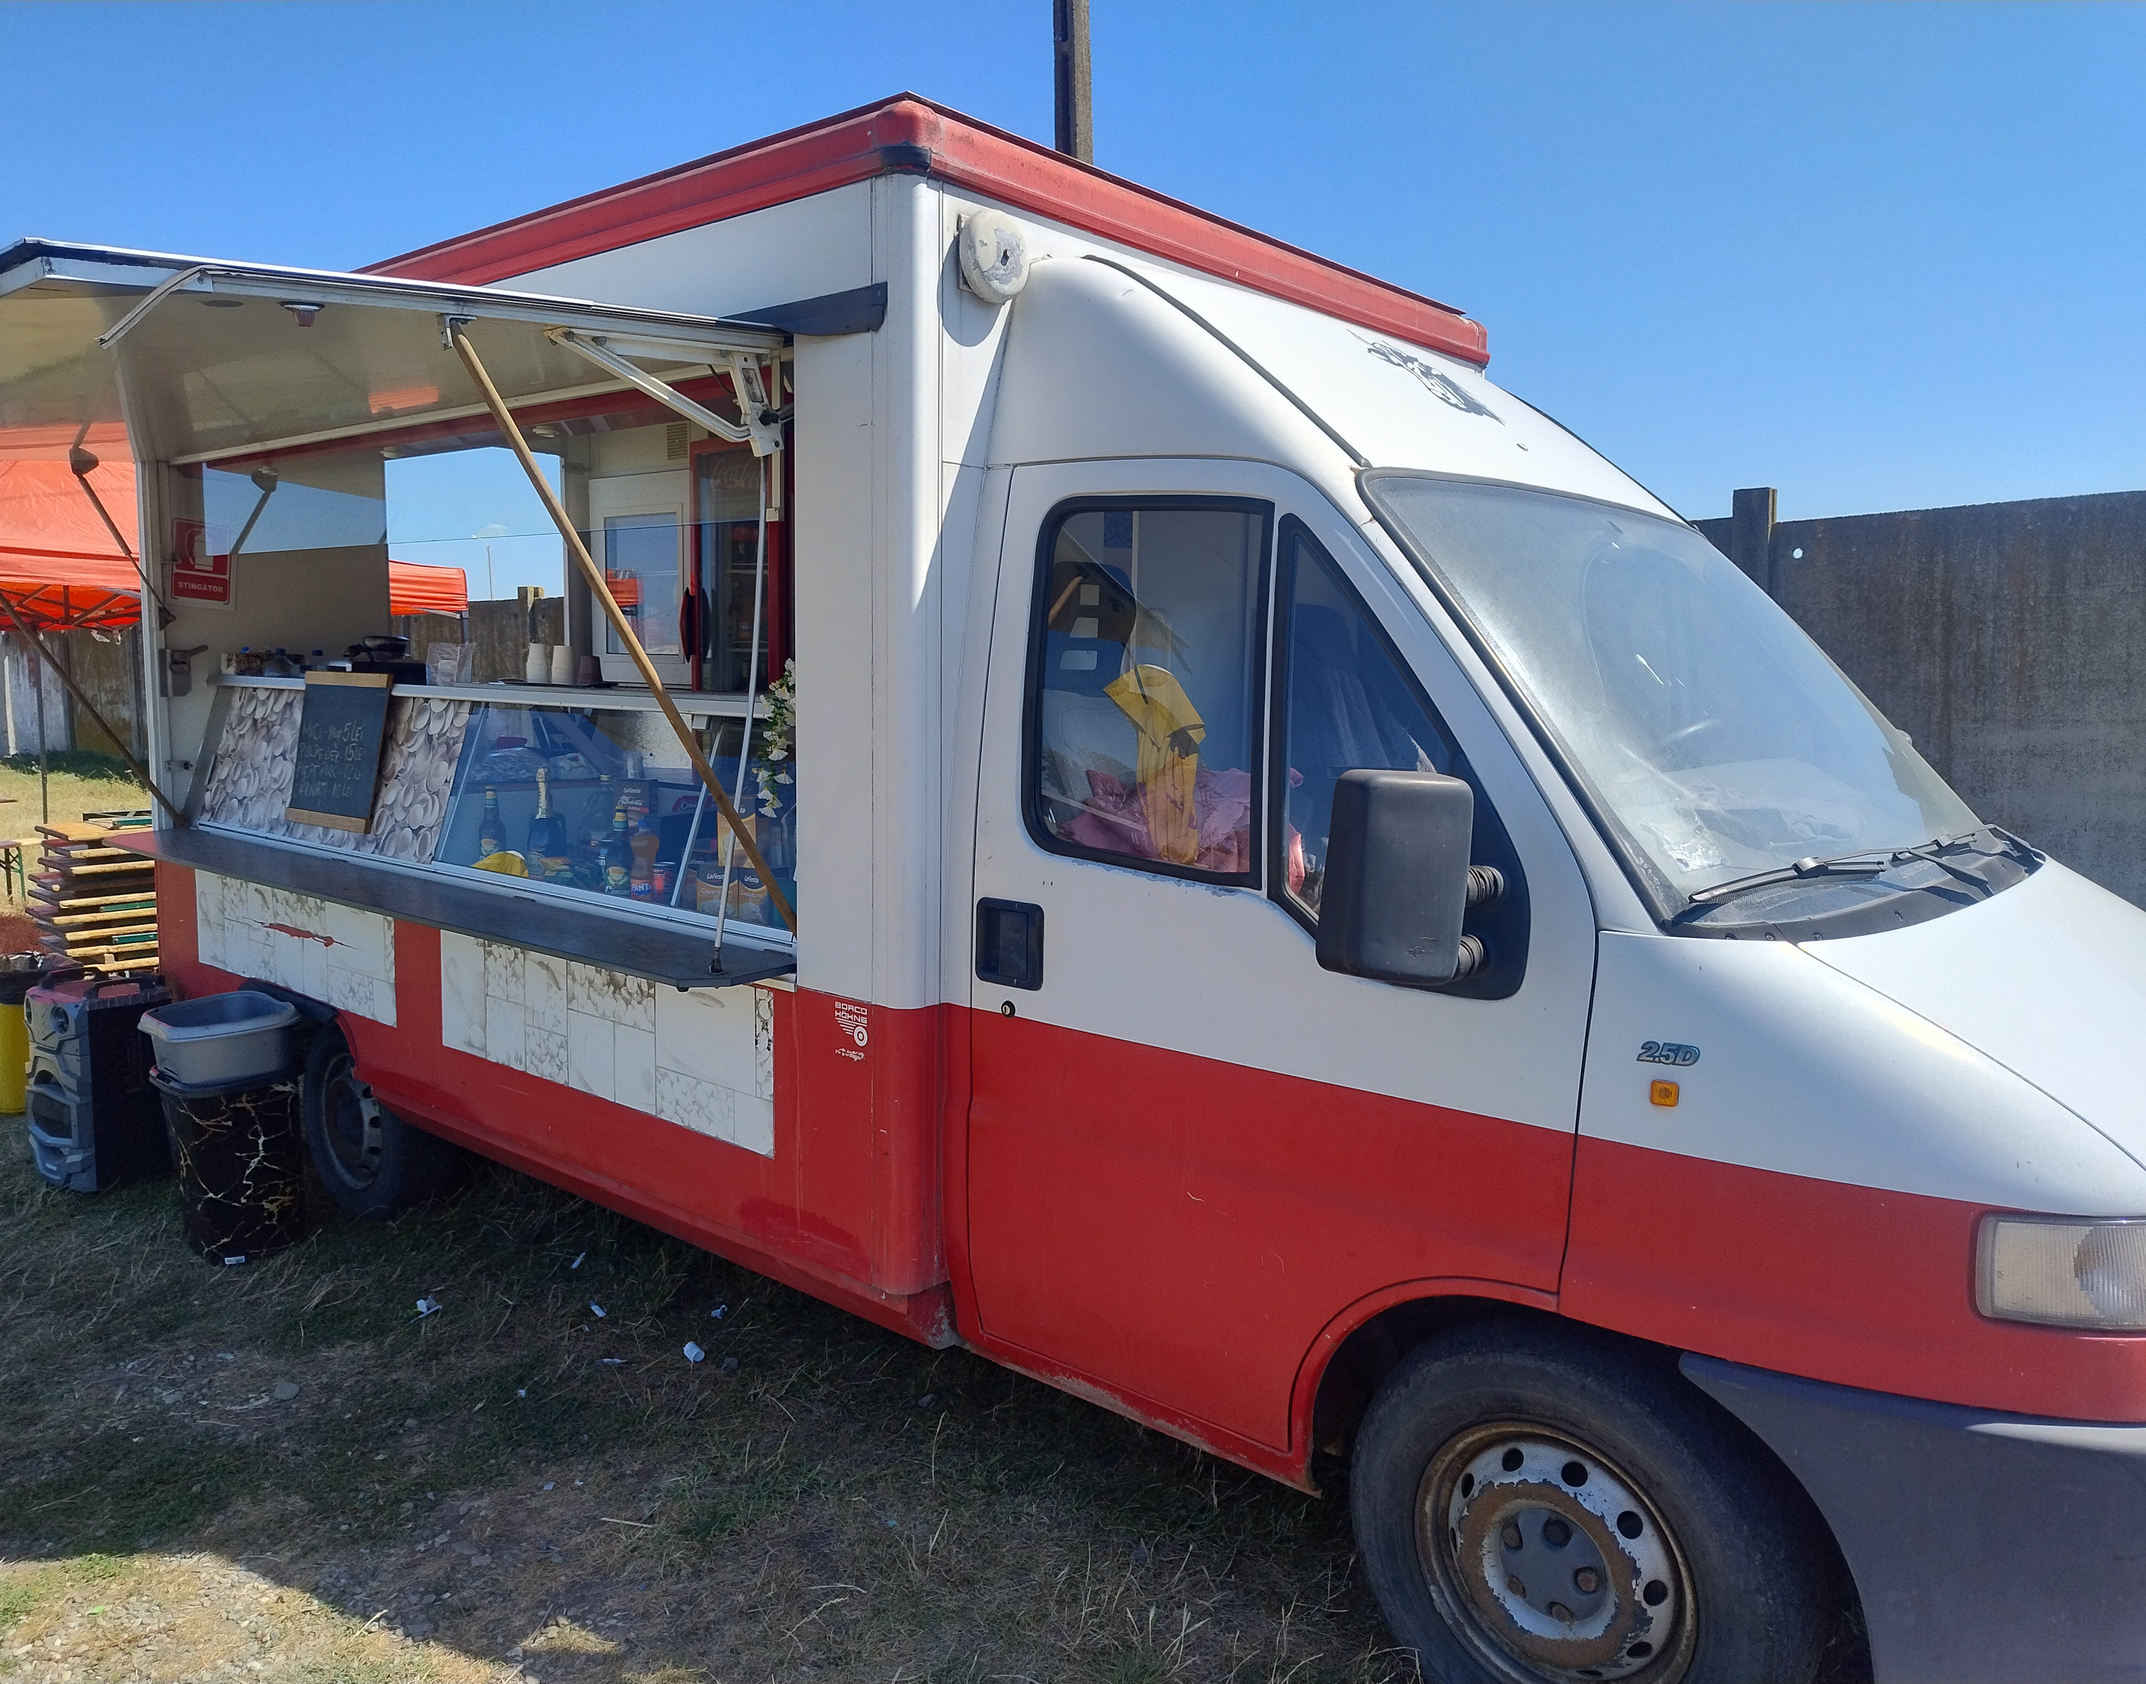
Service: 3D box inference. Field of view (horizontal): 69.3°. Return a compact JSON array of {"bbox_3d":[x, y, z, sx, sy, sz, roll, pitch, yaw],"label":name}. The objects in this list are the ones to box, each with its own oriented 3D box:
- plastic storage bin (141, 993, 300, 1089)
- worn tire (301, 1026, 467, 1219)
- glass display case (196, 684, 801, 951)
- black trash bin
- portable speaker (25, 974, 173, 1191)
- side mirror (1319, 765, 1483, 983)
[{"bbox_3d":[-2.577,0.611,4.698,0.460,0.190,0.350,4,7,40],"label":"plastic storage bin"},{"bbox_3d":[-2.190,0.869,4.914,0.680,0.680,0.200,7,9,40],"label":"worn tire"},{"bbox_3d":[-1.576,-0.179,4.272,3.131,0.490,0.455,7,9,40],"label":"glass display case"},{"bbox_3d":[-2.550,0.961,4.710,0.400,0.525,0.310,4,7,40],"label":"black trash bin"},{"bbox_3d":[-3.373,0.825,5.408,0.360,0.690,0.320,4,7,43],"label":"portable speaker"},{"bbox_3d":[0.451,0.048,2.134,0.180,0.280,0.125,-1,7,-20],"label":"side mirror"}]

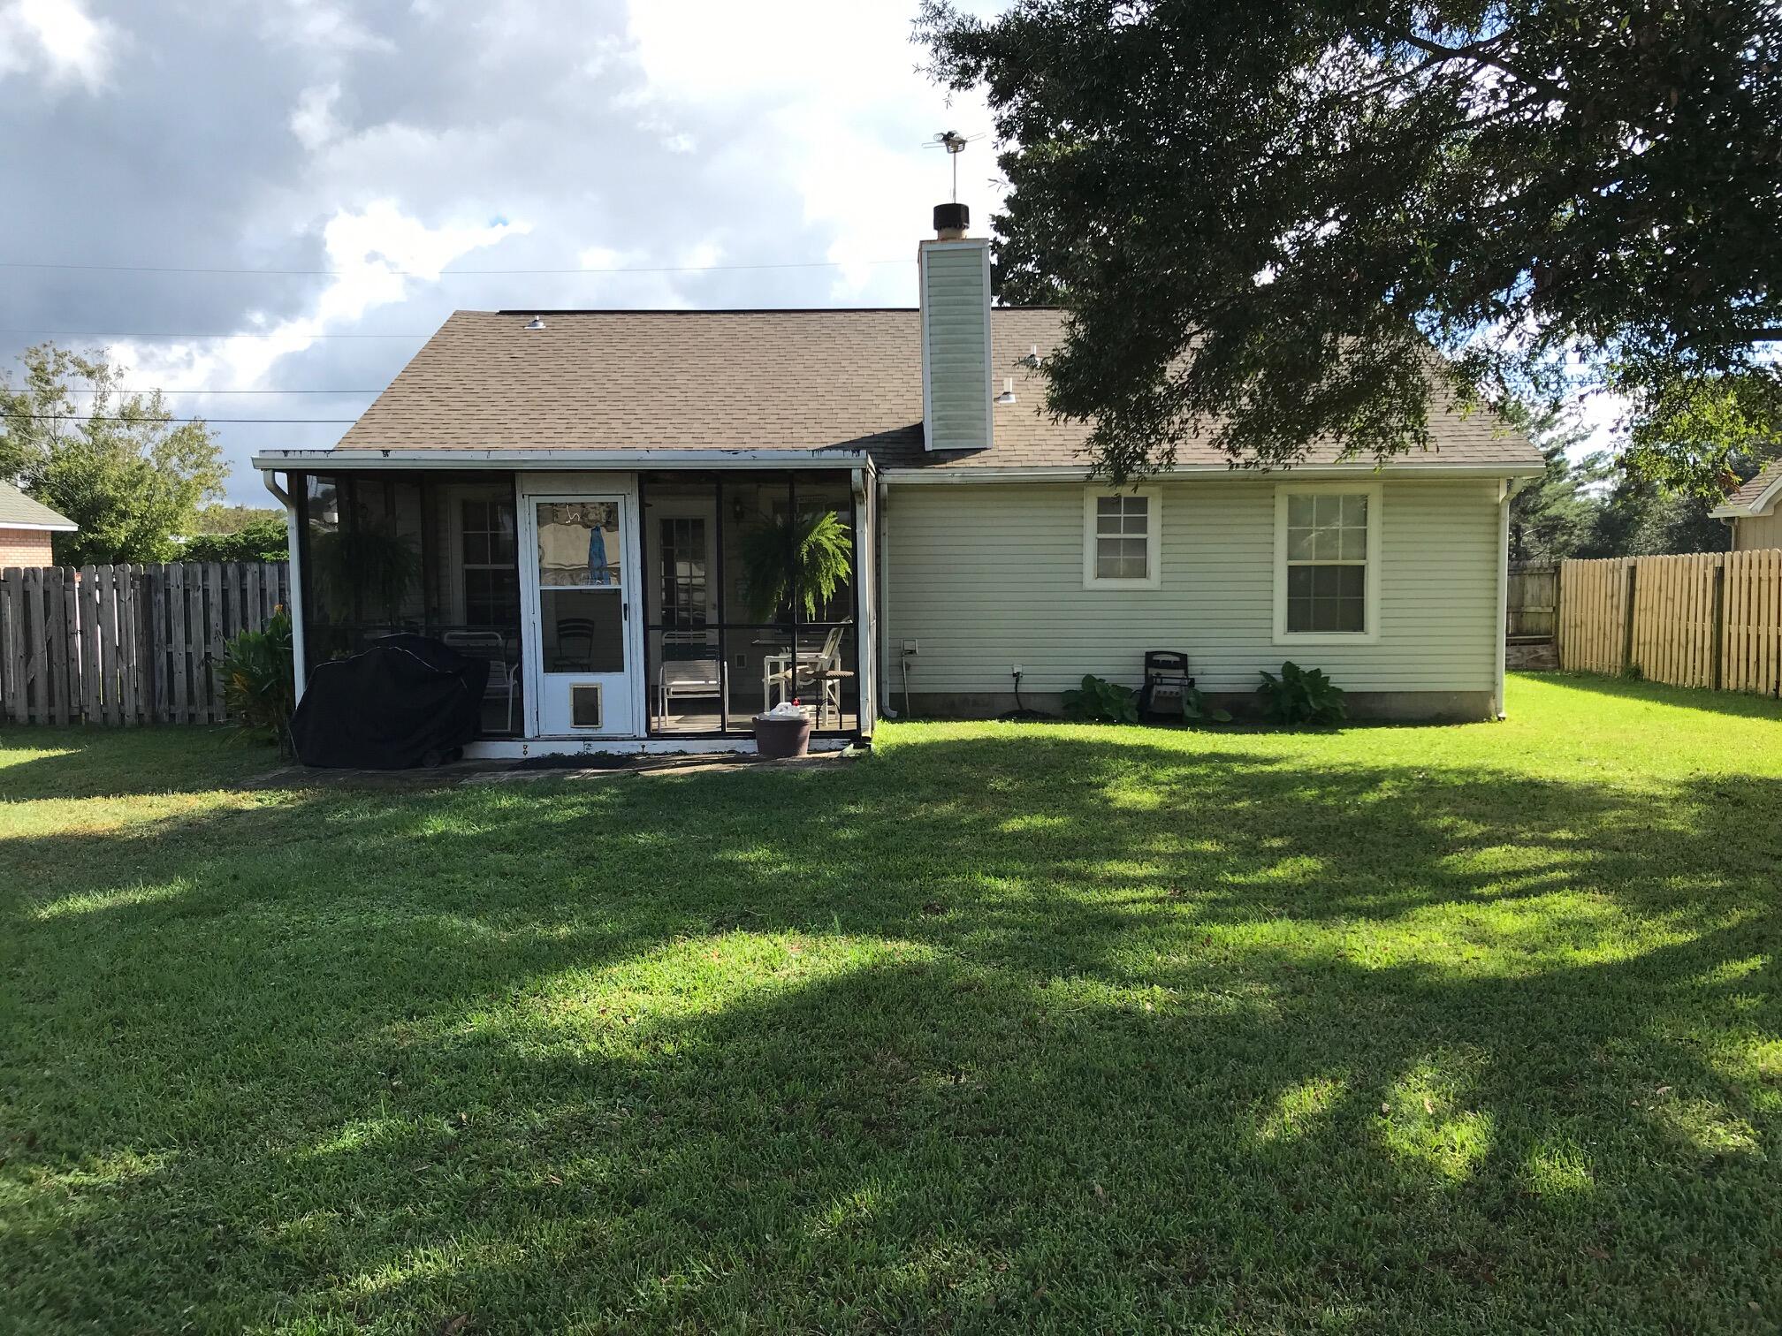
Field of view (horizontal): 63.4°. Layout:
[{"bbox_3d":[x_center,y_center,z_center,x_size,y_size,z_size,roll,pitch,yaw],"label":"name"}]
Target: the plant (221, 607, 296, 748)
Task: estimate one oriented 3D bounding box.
[{"bbox_3d":[-5.914,0.098,13.502,0.780,1.350,0.780,0,5,1],"label":"plant"}]

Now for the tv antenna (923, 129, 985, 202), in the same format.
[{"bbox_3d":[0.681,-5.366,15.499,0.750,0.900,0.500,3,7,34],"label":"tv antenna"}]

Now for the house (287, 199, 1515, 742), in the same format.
[{"bbox_3d":[0.370,-2.477,18.293,12.600,5.500,12.300,0,5,1],"label":"house"}]

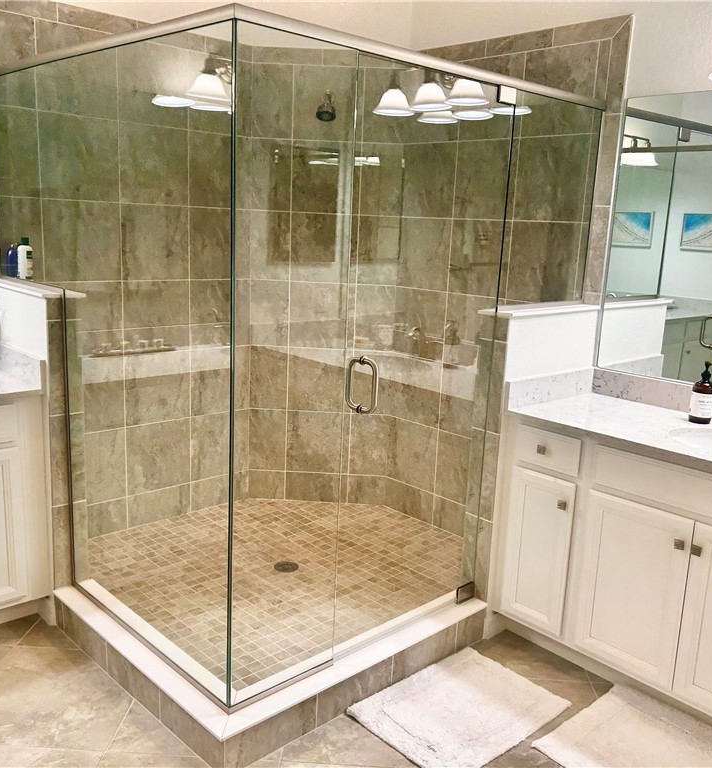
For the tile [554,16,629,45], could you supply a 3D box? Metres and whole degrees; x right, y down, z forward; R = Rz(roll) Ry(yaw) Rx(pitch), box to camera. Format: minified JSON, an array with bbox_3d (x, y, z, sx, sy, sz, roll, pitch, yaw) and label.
[{"bbox_3d":[0.891,-1.333,2.917,0.012,0.061,0.334,-9,16,-42],"label":"tile"}]

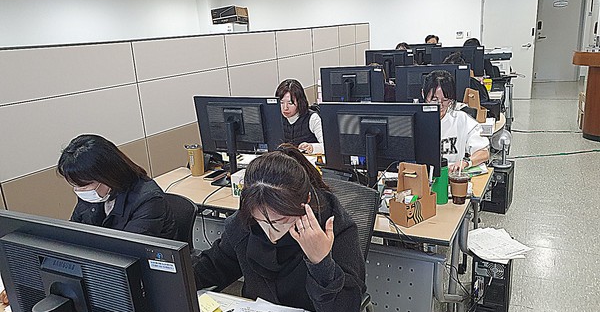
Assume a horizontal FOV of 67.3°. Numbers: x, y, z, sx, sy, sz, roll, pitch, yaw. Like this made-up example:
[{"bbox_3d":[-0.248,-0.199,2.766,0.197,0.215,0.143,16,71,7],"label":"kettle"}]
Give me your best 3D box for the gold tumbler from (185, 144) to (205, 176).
[{"bbox_3d":[-0.647,0.010,2.816,0.090,0.195,0.090,-4,16,1],"label":"gold tumbler"}]

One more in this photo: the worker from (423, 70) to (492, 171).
[{"bbox_3d":[0.862,0.138,2.722,0.520,1.260,0.720,5,18,27],"label":"worker"}]

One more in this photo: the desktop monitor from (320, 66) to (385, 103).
[{"bbox_3d":[0.452,-0.533,3.927,0.560,0.480,0.200,3,17,23],"label":"desktop monitor"}]

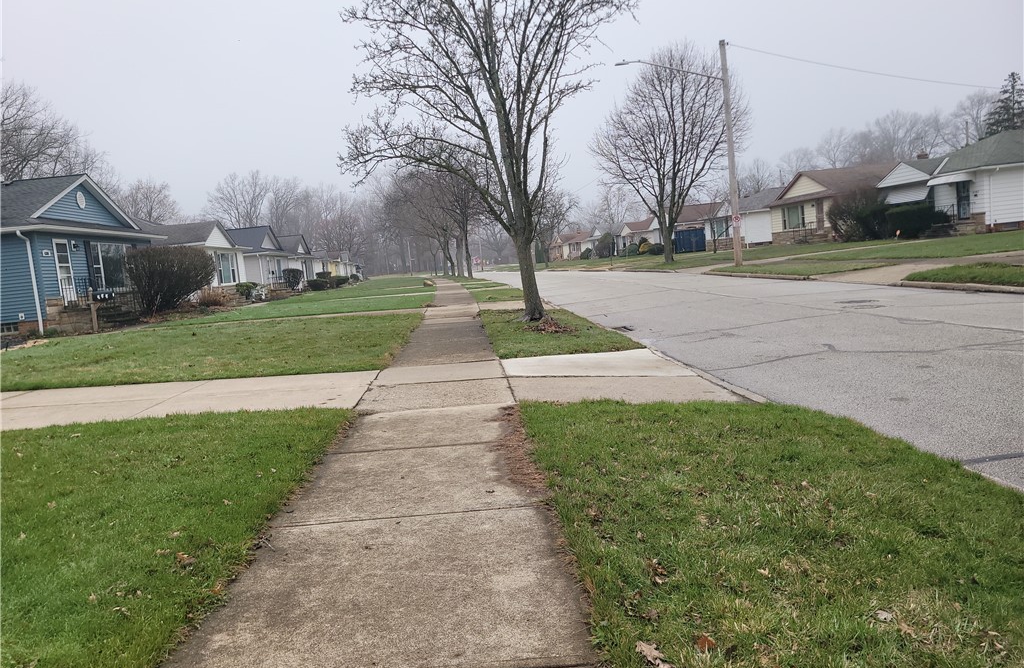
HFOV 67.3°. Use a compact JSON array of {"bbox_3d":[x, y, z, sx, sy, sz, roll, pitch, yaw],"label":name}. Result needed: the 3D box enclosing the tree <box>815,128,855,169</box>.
[{"bbox_3d":[54.210,-25.520,128.510,7.200,17.390,7.200,-6,5,0],"label":"tree"}]

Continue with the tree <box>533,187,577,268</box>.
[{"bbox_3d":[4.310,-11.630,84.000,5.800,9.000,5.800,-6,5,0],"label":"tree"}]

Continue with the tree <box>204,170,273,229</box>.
[{"bbox_3d":[-36.890,-13.910,105.430,9.600,16.830,9.600,-6,5,0],"label":"tree"}]

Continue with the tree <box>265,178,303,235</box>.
[{"bbox_3d":[-32.150,-14.480,110.370,6.800,16.080,6.800,-6,5,0],"label":"tree"}]

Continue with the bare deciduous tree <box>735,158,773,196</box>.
[{"bbox_3d":[30.370,-16.450,95.280,5.200,10.460,5.200,-6,5,0],"label":"bare deciduous tree"}]

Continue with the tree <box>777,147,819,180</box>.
[{"bbox_3d":[48.150,-23.710,128.450,7.000,15.020,7.000,-6,5,0],"label":"tree"}]

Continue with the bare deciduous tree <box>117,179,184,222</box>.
[{"bbox_3d":[-39.610,-10.250,85.430,7.600,13.910,7.600,-6,5,0],"label":"bare deciduous tree"}]

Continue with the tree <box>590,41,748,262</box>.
[{"bbox_3d":[8.760,-10.080,42.500,8.700,12.300,8.700,-6,5,0],"label":"tree"}]

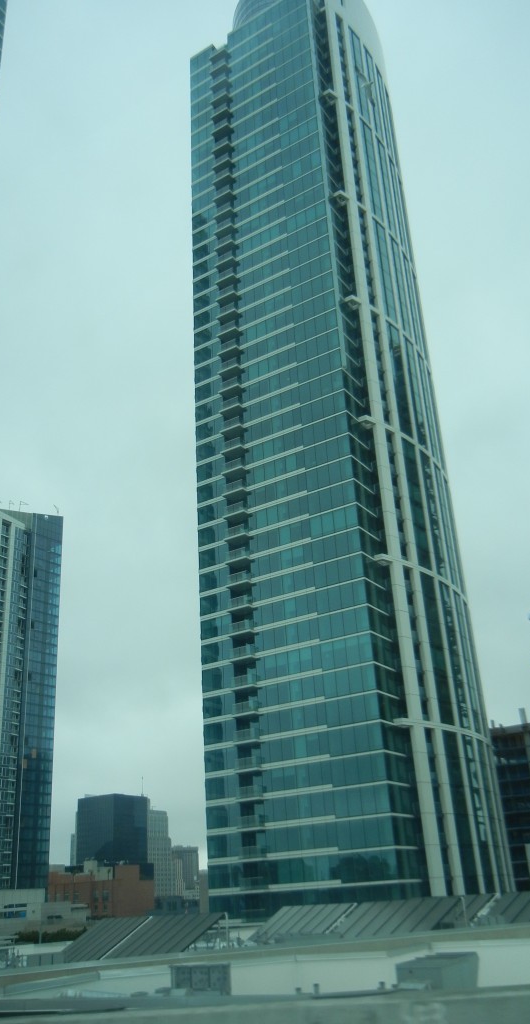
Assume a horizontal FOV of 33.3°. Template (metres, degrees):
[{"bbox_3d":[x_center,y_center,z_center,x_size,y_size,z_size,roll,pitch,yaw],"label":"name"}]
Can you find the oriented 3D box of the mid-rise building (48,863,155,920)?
[{"bbox_3d":[-49.698,118.496,267.595,28.000,21.000,20.000,-17,-28,28],"label":"mid-rise building"}]

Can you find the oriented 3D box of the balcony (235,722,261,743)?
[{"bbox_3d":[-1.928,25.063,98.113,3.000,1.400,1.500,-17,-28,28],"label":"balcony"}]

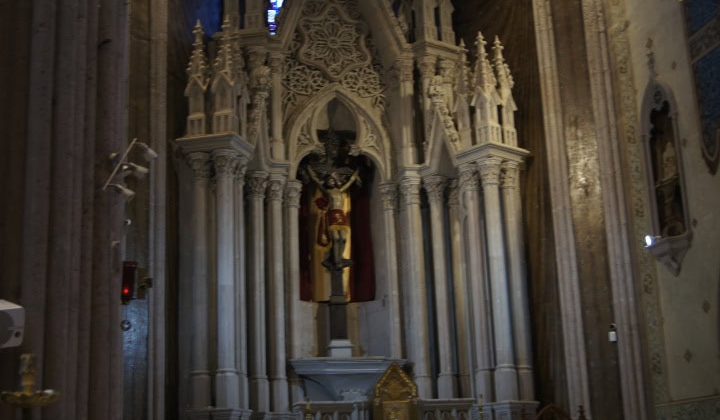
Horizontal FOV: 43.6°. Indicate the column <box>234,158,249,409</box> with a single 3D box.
[{"bbox_3d":[-1.599,0.941,12.220,0.177,3.442,0.177,1,-13,-16],"label":"column"}]

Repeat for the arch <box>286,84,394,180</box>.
[{"bbox_3d":[-0.330,-1.250,14.268,1.681,1.602,0.350,1,-13,-16],"label":"arch"}]

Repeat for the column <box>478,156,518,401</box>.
[{"bbox_3d":[1.862,0.893,12.151,0.301,3.275,0.301,-2,-13,0],"label":"column"}]

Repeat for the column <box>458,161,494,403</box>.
[{"bbox_3d":[1.577,0.962,12.342,0.250,3.223,0.250,-2,-13,0],"label":"column"}]

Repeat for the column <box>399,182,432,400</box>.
[{"bbox_3d":[0.886,1.148,13.792,0.307,3.440,0.307,1,-13,-16],"label":"column"}]

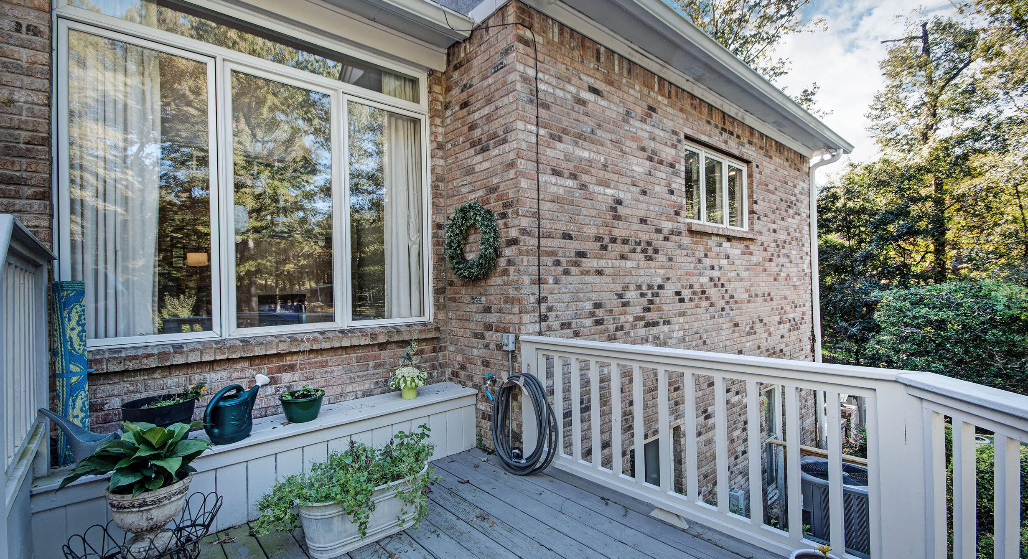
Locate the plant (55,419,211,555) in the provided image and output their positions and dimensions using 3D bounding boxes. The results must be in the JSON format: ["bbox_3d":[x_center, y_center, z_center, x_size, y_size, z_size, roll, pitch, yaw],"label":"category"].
[{"bbox_3d":[-1.639,0.932,1.913,0.490,0.540,0.450,0,-1,-42],"label":"plant"}]

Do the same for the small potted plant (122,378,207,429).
[{"bbox_3d":[-1.837,0.706,2.246,0.340,0.360,0.310,0,-1,-42],"label":"small potted plant"}]

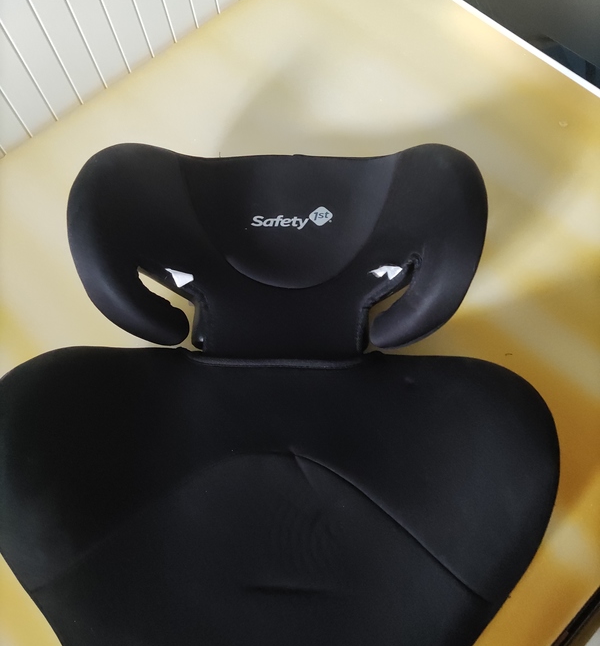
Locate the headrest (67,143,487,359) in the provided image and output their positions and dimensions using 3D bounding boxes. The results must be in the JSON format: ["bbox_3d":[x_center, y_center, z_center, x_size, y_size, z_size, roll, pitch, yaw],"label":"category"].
[{"bbox_3d":[-0.019,-0.059,0.527,0.320,0.140,0.220,1,70,7],"label":"headrest"}]

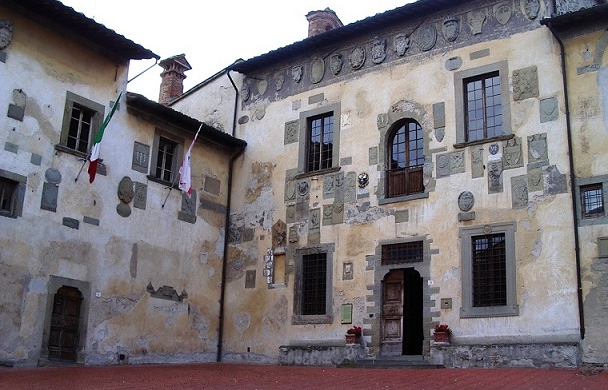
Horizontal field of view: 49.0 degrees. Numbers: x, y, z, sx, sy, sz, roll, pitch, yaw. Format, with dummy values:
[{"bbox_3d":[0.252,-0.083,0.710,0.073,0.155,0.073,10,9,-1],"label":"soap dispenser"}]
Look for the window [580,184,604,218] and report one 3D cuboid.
[{"bbox_3d":[7.459,0.178,17.201,0.552,0.882,0.200,-10,-19,36],"label":"window"}]

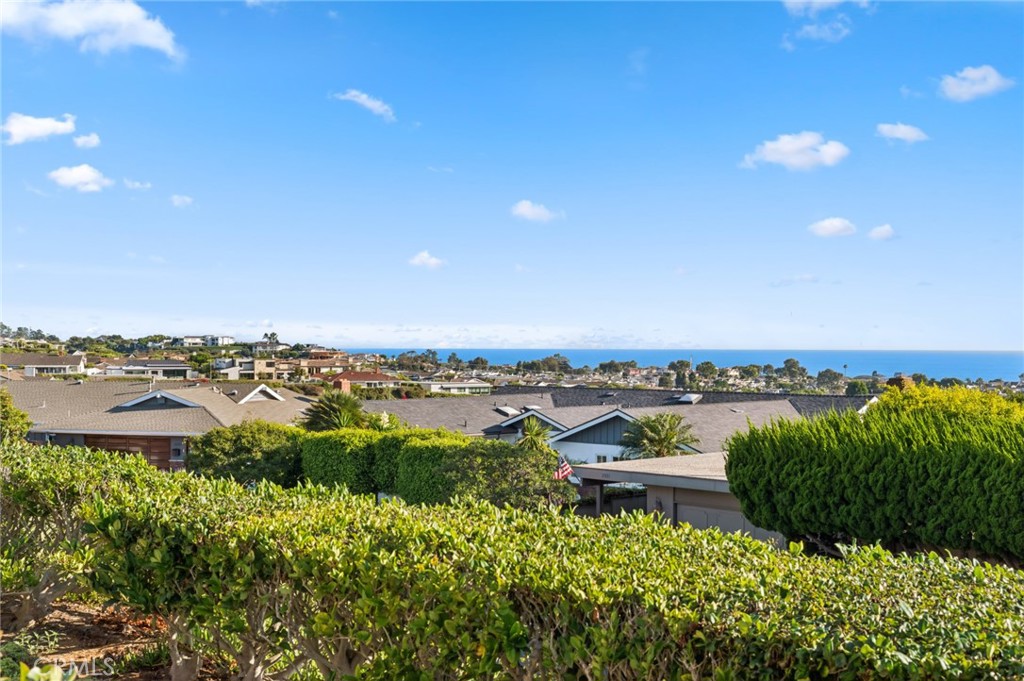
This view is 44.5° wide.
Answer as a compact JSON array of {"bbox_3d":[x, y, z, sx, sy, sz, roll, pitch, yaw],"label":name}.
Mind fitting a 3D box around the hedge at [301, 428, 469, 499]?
[{"bbox_3d":[-5.269,5.502,52.500,6.600,3.200,3.200,0,0,23],"label":"hedge"}]

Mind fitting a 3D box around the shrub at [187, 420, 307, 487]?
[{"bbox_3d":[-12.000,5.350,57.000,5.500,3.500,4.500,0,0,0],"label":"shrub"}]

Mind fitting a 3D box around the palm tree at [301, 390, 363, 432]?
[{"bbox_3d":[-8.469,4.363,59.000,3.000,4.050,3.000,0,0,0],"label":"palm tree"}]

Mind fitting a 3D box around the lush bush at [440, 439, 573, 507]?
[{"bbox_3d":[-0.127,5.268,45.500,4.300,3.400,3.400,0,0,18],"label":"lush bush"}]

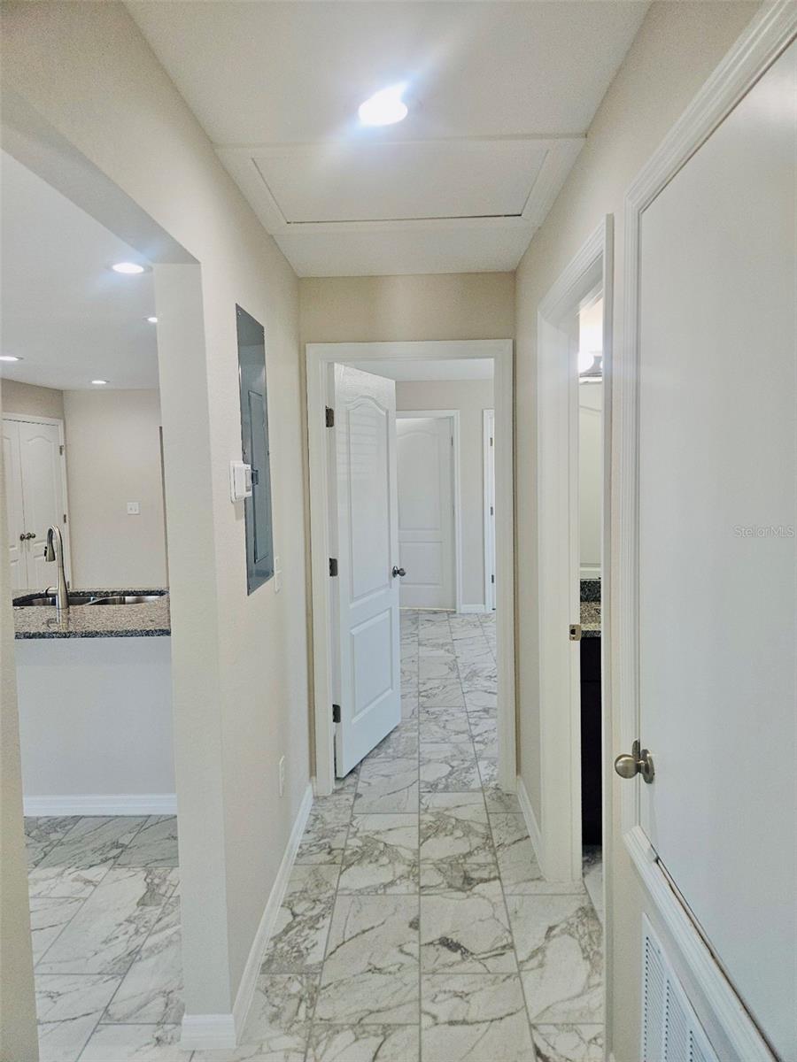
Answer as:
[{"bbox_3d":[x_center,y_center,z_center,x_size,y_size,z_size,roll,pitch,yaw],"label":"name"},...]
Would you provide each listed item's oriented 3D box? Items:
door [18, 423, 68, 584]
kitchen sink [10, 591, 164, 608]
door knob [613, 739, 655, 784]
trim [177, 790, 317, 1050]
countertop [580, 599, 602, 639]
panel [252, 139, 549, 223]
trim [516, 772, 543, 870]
[{"bbox_3d":[-3.550,-0.053,7.118,0.040,2.030,0.765,-1,5,2],"label":"door"},{"bbox_3d":[-1.605,0.459,3.647,0.790,0.210,0.460,-1,5,2],"label":"kitchen sink"},{"bbox_3d":[0.467,0.472,1.412,0.068,0.070,0.070,-1,5,2],"label":"door knob"},{"bbox_3d":[-0.493,1.288,2.634,0.150,0.084,1.480,-1,5,2],"label":"trim"},{"bbox_3d":[1.081,0.366,2.978,0.820,0.030,0.580,-1,5,2],"label":"countertop"},{"bbox_3d":[0.012,-1.067,2.196,0.815,0.022,0.515,-1,5,2],"label":"panel"},{"bbox_3d":[0.565,1.233,3.007,0.015,0.084,0.670,-1,5,2],"label":"trim"}]

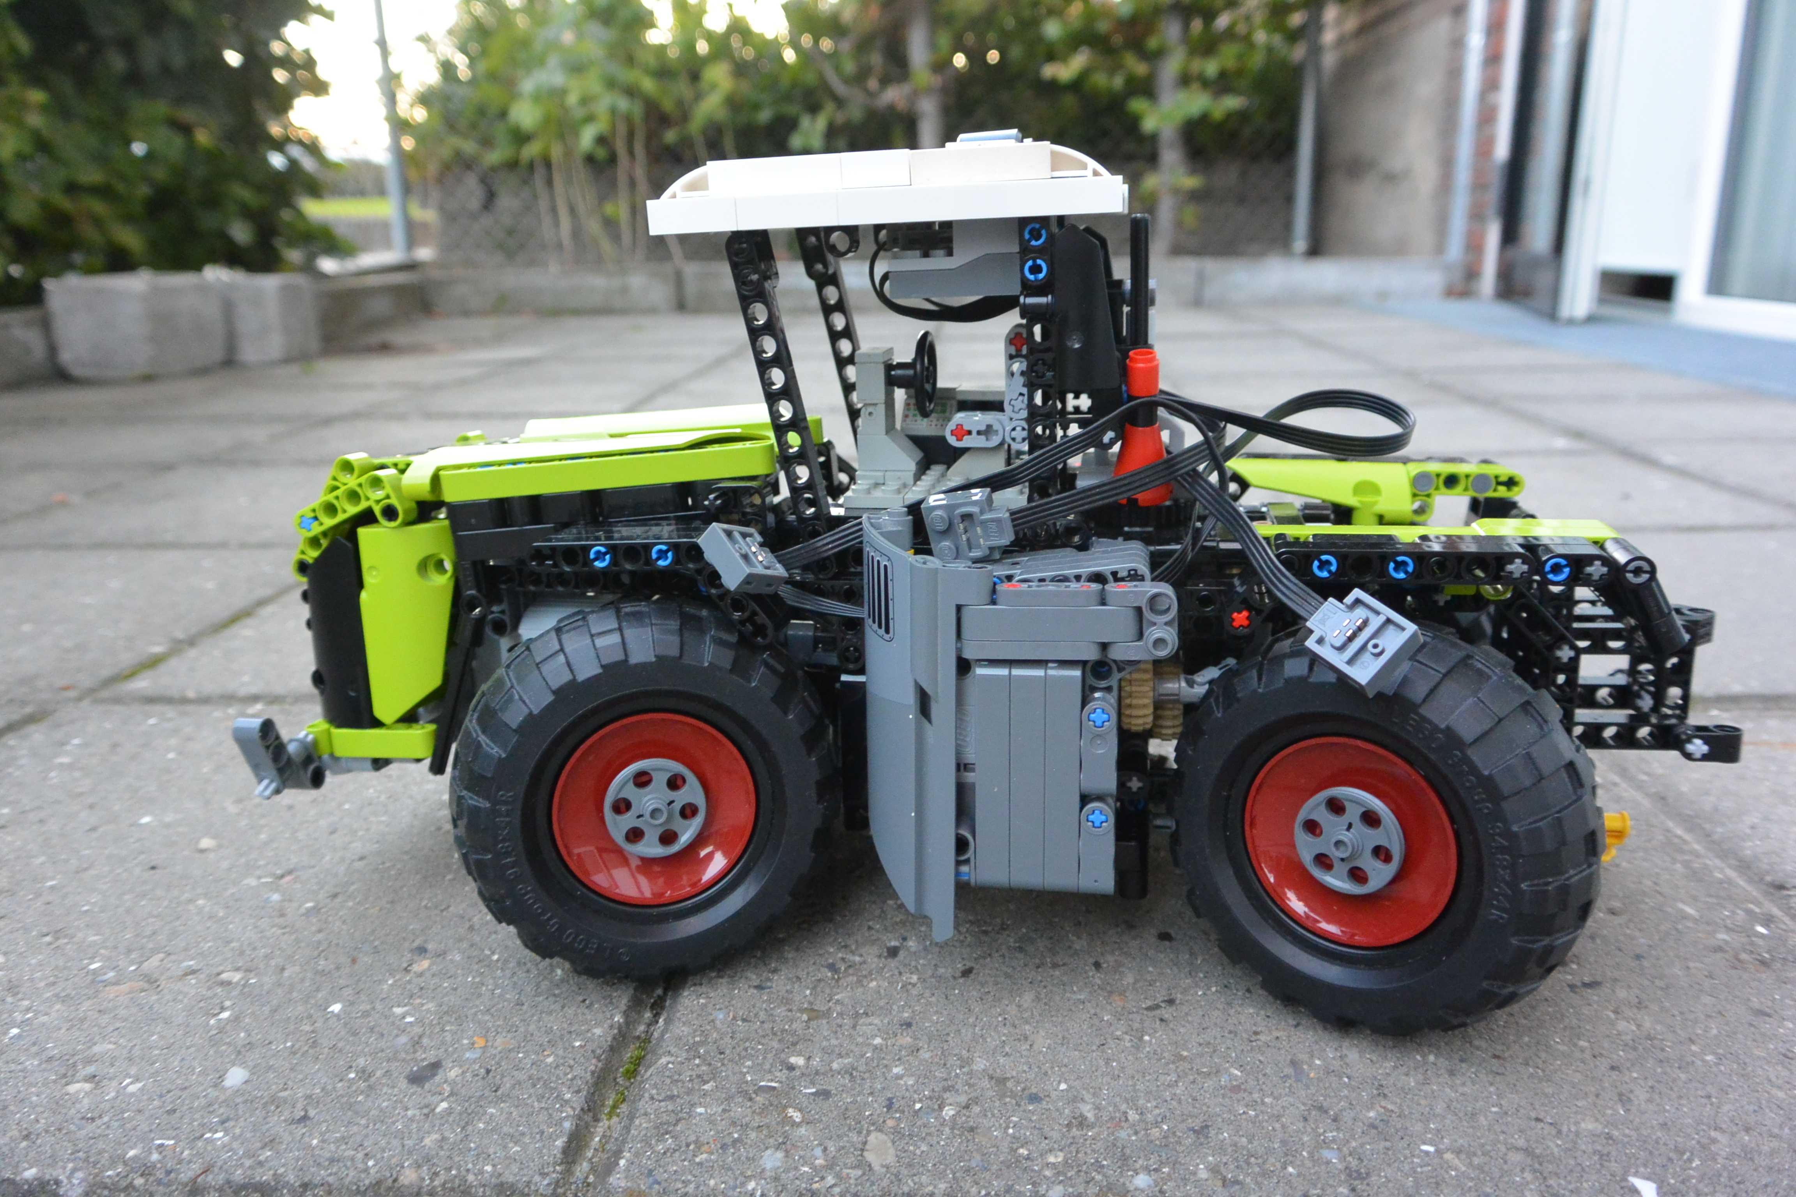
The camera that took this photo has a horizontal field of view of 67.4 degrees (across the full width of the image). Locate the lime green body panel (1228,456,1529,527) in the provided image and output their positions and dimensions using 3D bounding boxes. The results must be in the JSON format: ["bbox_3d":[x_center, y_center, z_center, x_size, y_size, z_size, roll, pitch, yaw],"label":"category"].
[{"bbox_3d":[0.143,-0.033,0.410,0.086,0.018,0.016,1,15,9],"label":"lime green body panel"}]

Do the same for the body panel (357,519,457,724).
[{"bbox_3d":[-0.124,0.006,0.351,0.026,0.054,0.012,1,15,9],"label":"body panel"}]

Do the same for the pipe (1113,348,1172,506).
[{"bbox_3d":[0.065,-0.045,0.354,0.016,0.039,0.016,1,15,9],"label":"pipe"}]

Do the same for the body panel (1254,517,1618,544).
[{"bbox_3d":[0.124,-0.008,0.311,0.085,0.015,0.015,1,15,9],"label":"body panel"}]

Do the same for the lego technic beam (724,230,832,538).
[{"bbox_3d":[-0.027,-0.047,0.335,0.008,0.088,0.008,-11,14,13],"label":"lego technic beam"}]

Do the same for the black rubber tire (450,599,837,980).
[{"bbox_3d":[-0.062,0.048,0.339,0.095,0.095,0.044,-6,16,-16],"label":"black rubber tire"}]

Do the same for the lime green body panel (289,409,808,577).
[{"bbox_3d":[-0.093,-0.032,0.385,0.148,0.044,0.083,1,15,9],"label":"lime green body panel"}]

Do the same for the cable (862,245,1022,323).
[{"bbox_3d":[0.012,-0.081,0.346,0.040,0.021,0.020,1,16,10],"label":"cable"}]

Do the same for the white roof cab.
[{"bbox_3d":[0.004,-0.109,0.352,0.113,0.021,0.104,0,16,10],"label":"white roof cab"}]

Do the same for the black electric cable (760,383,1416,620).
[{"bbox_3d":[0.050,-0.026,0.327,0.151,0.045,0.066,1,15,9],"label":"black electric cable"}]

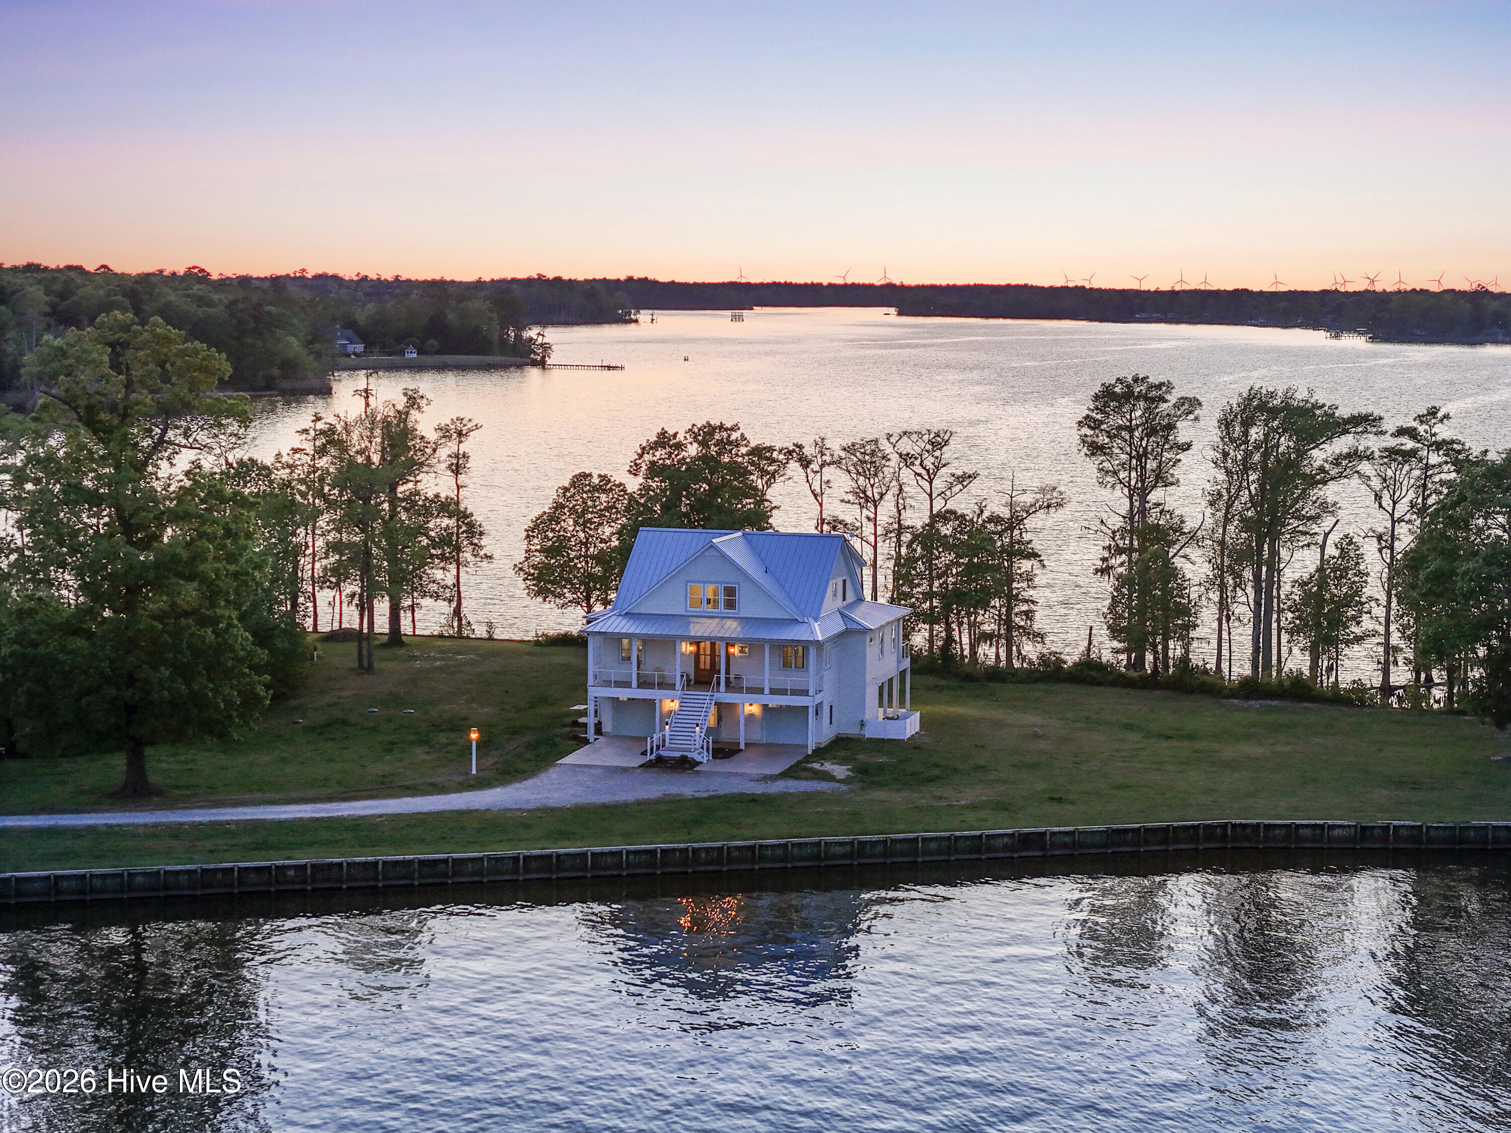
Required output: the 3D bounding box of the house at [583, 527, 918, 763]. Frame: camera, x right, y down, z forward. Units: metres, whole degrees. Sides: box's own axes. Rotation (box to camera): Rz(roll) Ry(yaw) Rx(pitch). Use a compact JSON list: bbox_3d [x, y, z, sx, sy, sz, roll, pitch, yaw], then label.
[{"bbox_3d":[-1.032,3.958,177.431,18.600,11.700,20.700,2,6,15],"label":"house"}]

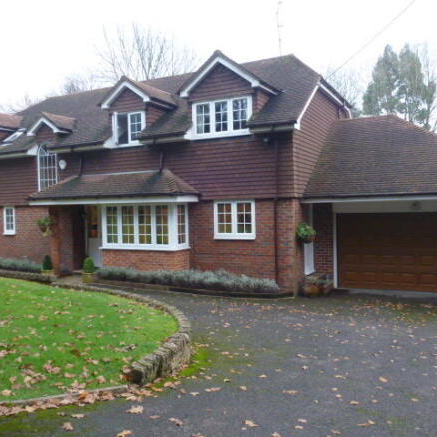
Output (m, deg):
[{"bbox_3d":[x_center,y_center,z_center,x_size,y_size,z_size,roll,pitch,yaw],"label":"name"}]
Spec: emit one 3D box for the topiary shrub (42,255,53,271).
[{"bbox_3d":[-5.527,1.422,14.150,0.350,0.510,0.350,-1,2,26],"label":"topiary shrub"}]

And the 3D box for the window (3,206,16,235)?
[{"bbox_3d":[-7.122,0.078,14.954,0.510,0.950,0.120,-1,0,25],"label":"window"}]

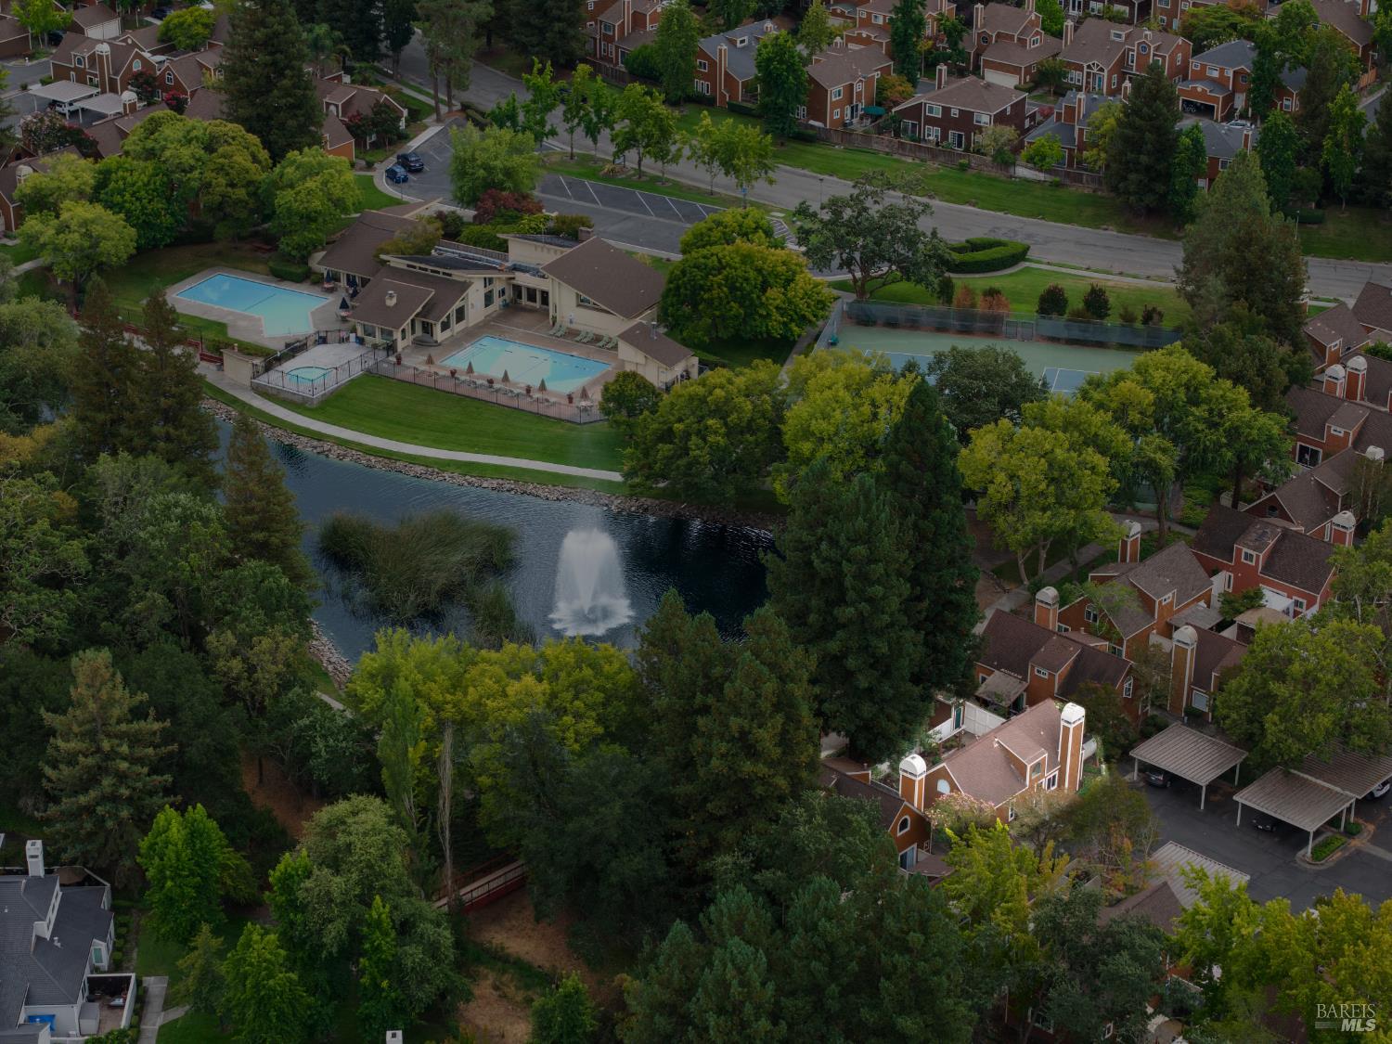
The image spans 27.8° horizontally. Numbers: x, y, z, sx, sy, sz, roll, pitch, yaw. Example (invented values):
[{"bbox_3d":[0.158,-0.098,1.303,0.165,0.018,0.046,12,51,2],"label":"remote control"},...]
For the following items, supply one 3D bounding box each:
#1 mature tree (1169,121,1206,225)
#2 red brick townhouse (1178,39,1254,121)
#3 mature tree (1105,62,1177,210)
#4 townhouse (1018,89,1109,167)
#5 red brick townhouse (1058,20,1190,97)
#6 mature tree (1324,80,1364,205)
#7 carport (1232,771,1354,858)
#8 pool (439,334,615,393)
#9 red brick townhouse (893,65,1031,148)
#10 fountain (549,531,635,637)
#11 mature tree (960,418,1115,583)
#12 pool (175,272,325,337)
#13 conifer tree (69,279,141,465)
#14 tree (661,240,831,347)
[{"bbox_3d":[55.414,-39.165,317.239,4.300,12.500,4.300,5,27,9],"label":"mature tree"},{"bbox_3d":[68.351,-56.238,356.136,12.200,8.600,9.600,-22,34,-38],"label":"red brick townhouse"},{"bbox_3d":[51.822,-44.492,324.820,8.500,17.900,8.500,0,26,0],"label":"mature tree"},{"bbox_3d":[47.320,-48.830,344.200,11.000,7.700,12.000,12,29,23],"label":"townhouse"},{"bbox_3d":[56.360,-61.100,369.020,14.100,7.800,11.900,24,35,39],"label":"red brick townhouse"},{"bbox_3d":[75.272,-43.417,326.086,4.900,15.200,4.900,0,26,0],"label":"mature tree"},{"bbox_3d":[44.106,21.350,207.842,6.600,2.350,6.100,22,33,37],"label":"carport"},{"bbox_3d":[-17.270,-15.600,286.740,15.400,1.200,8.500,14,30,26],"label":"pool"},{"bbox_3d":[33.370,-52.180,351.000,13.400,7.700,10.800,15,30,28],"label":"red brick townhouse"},{"bbox_3d":[-9.020,4.730,237.830,7.200,7.500,7.200,0,26,0],"label":"fountain"},{"bbox_3d":[29.047,-1.356,238.696,13.000,14.400,12.000,4,27,7],"label":"mature tree"},{"bbox_3d":[-46.906,-22.106,299.479,18.700,1.500,12.000,14,29,25],"label":"pool"},{"bbox_3d":[-53.362,-12.477,253.598,7.400,20.400,7.400,-6,27,-12],"label":"conifer tree"},{"bbox_3d":[5.073,-23.964,290.601,17.300,10.400,15.000,0,26,0],"label":"tree"}]

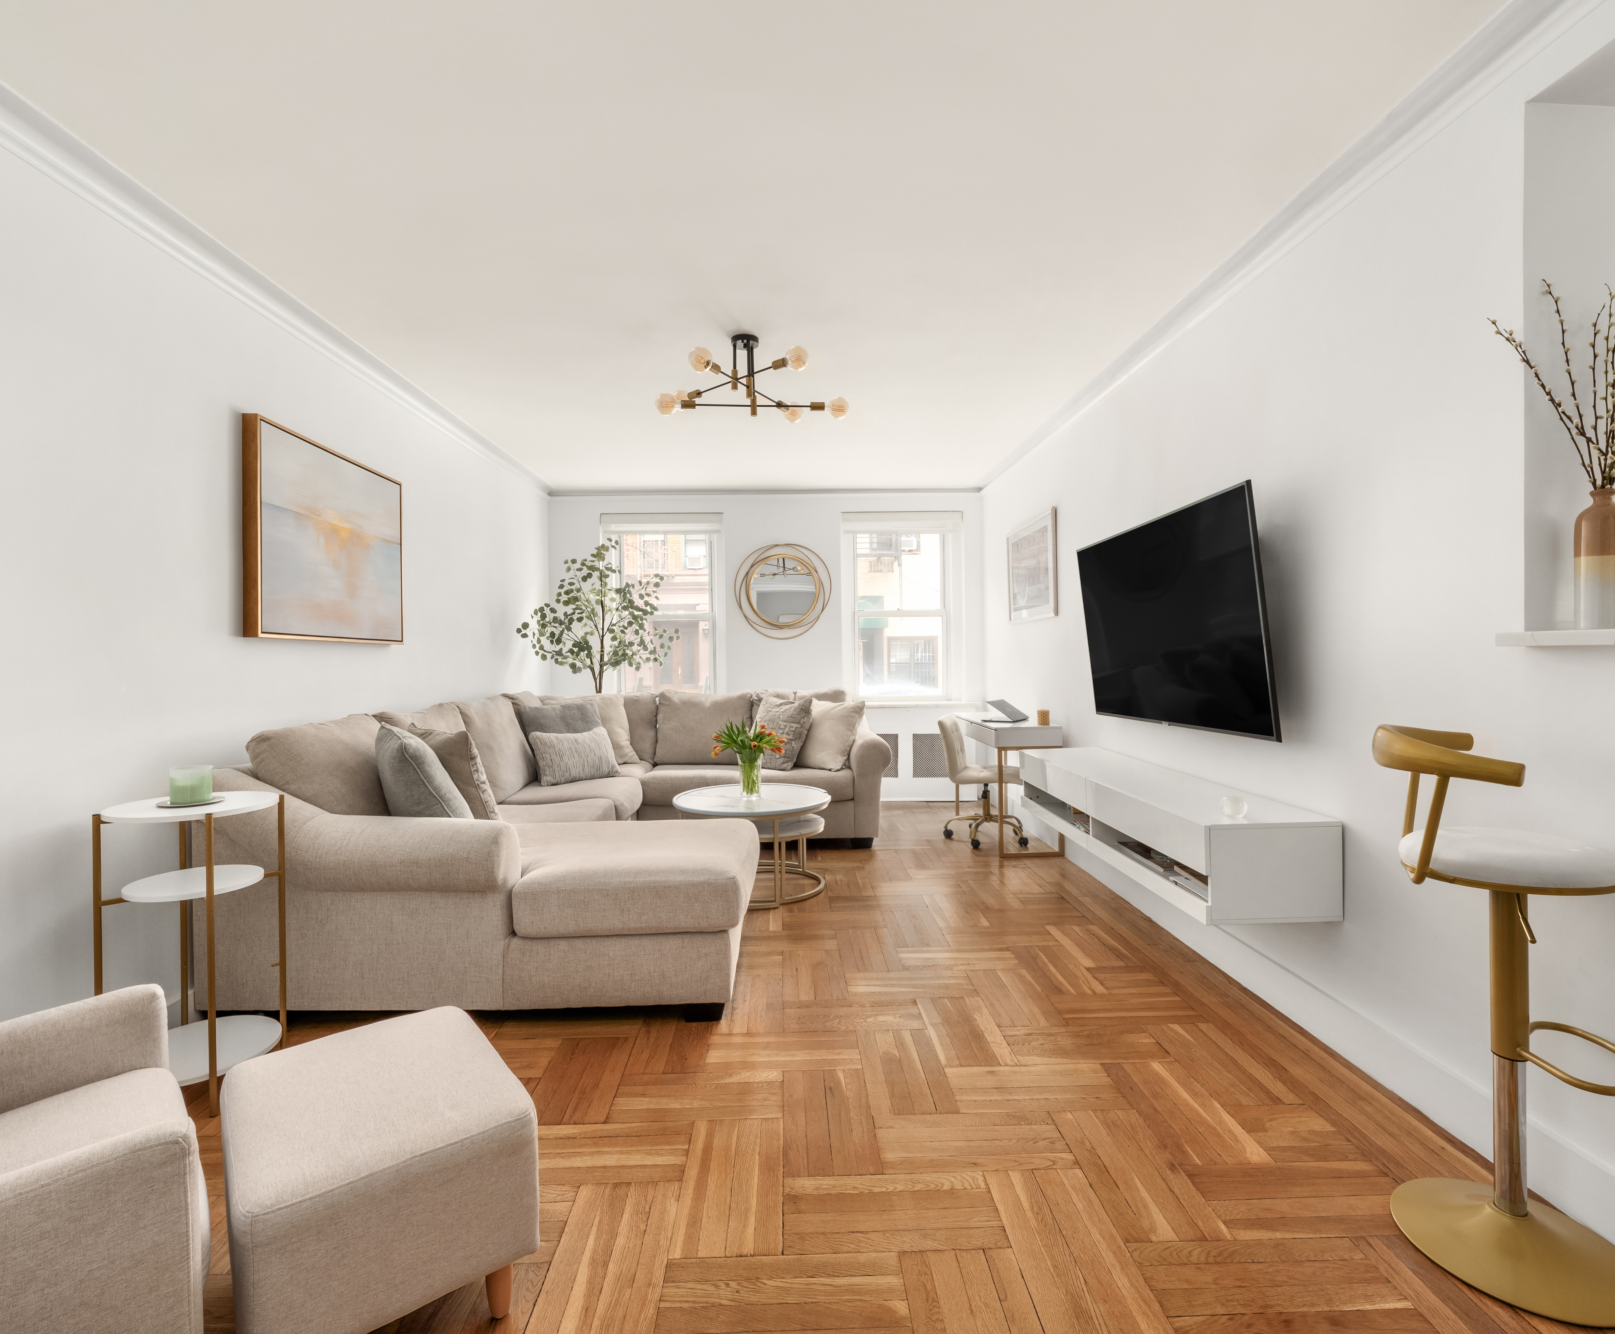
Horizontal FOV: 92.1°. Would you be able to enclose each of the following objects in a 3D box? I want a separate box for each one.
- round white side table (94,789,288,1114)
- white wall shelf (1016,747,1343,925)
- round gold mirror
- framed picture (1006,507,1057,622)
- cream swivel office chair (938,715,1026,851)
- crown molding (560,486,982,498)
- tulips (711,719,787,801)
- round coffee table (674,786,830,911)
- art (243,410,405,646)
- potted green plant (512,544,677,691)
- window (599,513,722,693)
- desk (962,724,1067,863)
[{"bbox_3d":[-1.679,0.767,2.143,0.420,0.777,0.420,-1,0,0],"label":"round white side table"},{"bbox_3d":[1.343,0.595,3.186,0.390,0.290,1.871,-1,0,-1],"label":"white wall shelf"},{"bbox_3d":[-0.208,-0.625,6.478,0.800,0.800,0.040,-1,0,-1],"label":"round gold mirror"},{"bbox_3d":[1.483,-0.634,5.168,0.023,0.643,0.940,-1,1,-1],"label":"framed picture"},{"bbox_3d":[1.163,0.710,5.036,0.600,0.820,0.540,-1,0,14],"label":"cream swivel office chair"},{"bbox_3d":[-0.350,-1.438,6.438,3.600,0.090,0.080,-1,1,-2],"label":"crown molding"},{"bbox_3d":[-0.304,0.485,4.099,0.400,0.427,0.360,-1,1,-2],"label":"tulips"},{"bbox_3d":[-0.283,0.913,4.091,0.840,0.464,0.840,-1,0,0],"label":"round coffee table"},{"bbox_3d":[-2.027,-0.515,3.342,0.055,0.809,1.056,-1,1,-2],"label":"art"},{"bbox_3d":[-1.554,0.103,5.760,1.180,2.100,1.050,-1,0,-1],"label":"potted green plant"},{"bbox_3d":[-1.201,-0.466,6.475,1.008,1.617,0.140,-1,1,-2],"label":"window"},{"bbox_3d":[1.315,0.743,5.229,0.390,0.768,1.235,-1,1,-2],"label":"desk"}]

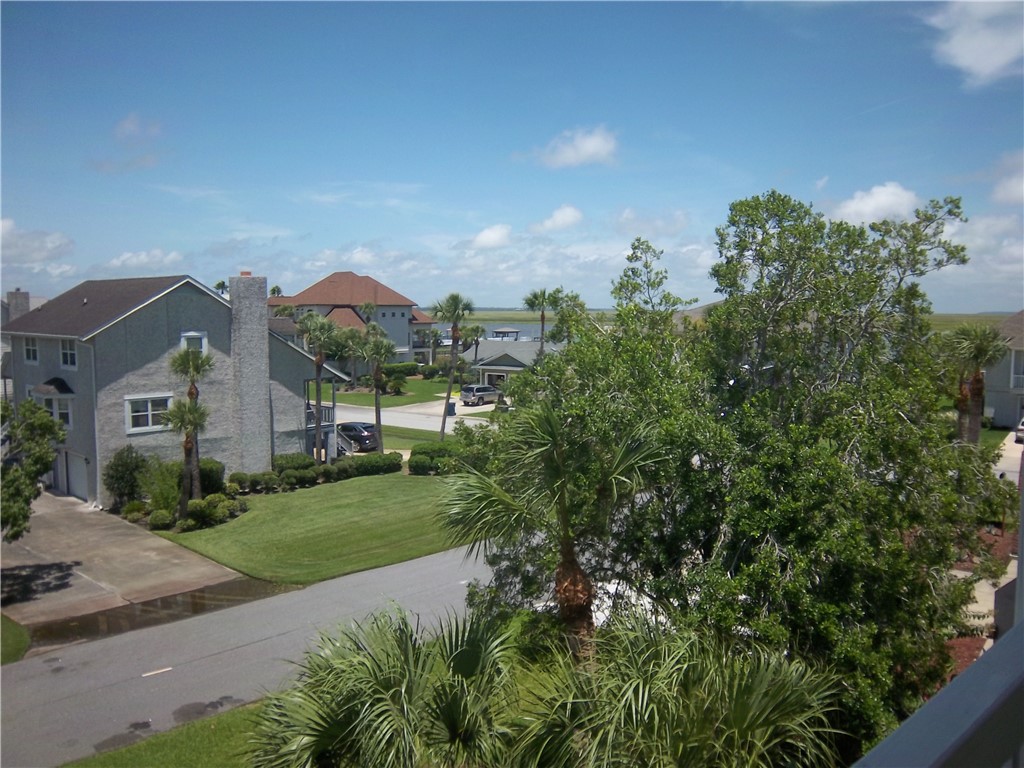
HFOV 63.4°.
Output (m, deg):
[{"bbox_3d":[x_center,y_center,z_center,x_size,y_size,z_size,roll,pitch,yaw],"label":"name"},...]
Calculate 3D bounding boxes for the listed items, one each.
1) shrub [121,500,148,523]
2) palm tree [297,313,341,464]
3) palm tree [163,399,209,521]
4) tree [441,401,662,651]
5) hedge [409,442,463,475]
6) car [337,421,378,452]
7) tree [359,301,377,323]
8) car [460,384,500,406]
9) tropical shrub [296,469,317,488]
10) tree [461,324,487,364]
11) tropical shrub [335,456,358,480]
[{"bbox_3d":[-16.568,5.576,36.352,1.200,0.800,1.150,-2,6,-24],"label":"shrub"},{"bbox_3d":[-10.894,0.398,46.059,2.360,8.720,2.360,0,5,0],"label":"palm tree"},{"bbox_3d":[-13.878,3.197,34.891,1.910,5.120,1.910,0,5,0],"label":"palm tree"},{"bbox_3d":[0.531,4.068,10.958,2.890,7.740,2.890,0,5,0],"label":"tree"},{"bbox_3d":[-4.089,4.177,45.662,2.800,1.300,2.000,0,5,-1],"label":"hedge"},{"bbox_3d":[-11.007,3.391,55.578,4.750,1.700,1.900,4,6,32],"label":"car"},{"bbox_3d":[-17.962,-5.172,102.959,2.200,10.300,2.200,-1,5,-10],"label":"tree"},{"bbox_3d":[-2.771,0.974,80.389,1.930,1.840,4.900,5,7,37],"label":"car"},{"bbox_3d":[-10.293,4.730,41.451,0.950,0.910,0.950,0,5,0],"label":"tropical shrub"},{"bbox_3d":[-4.490,-3.829,103.902,2.700,7.350,2.700,1,5,0],"label":"tree"},{"bbox_3d":[-9.043,4.642,45.239,1.250,1.150,1.250,1,5,0],"label":"tropical shrub"}]

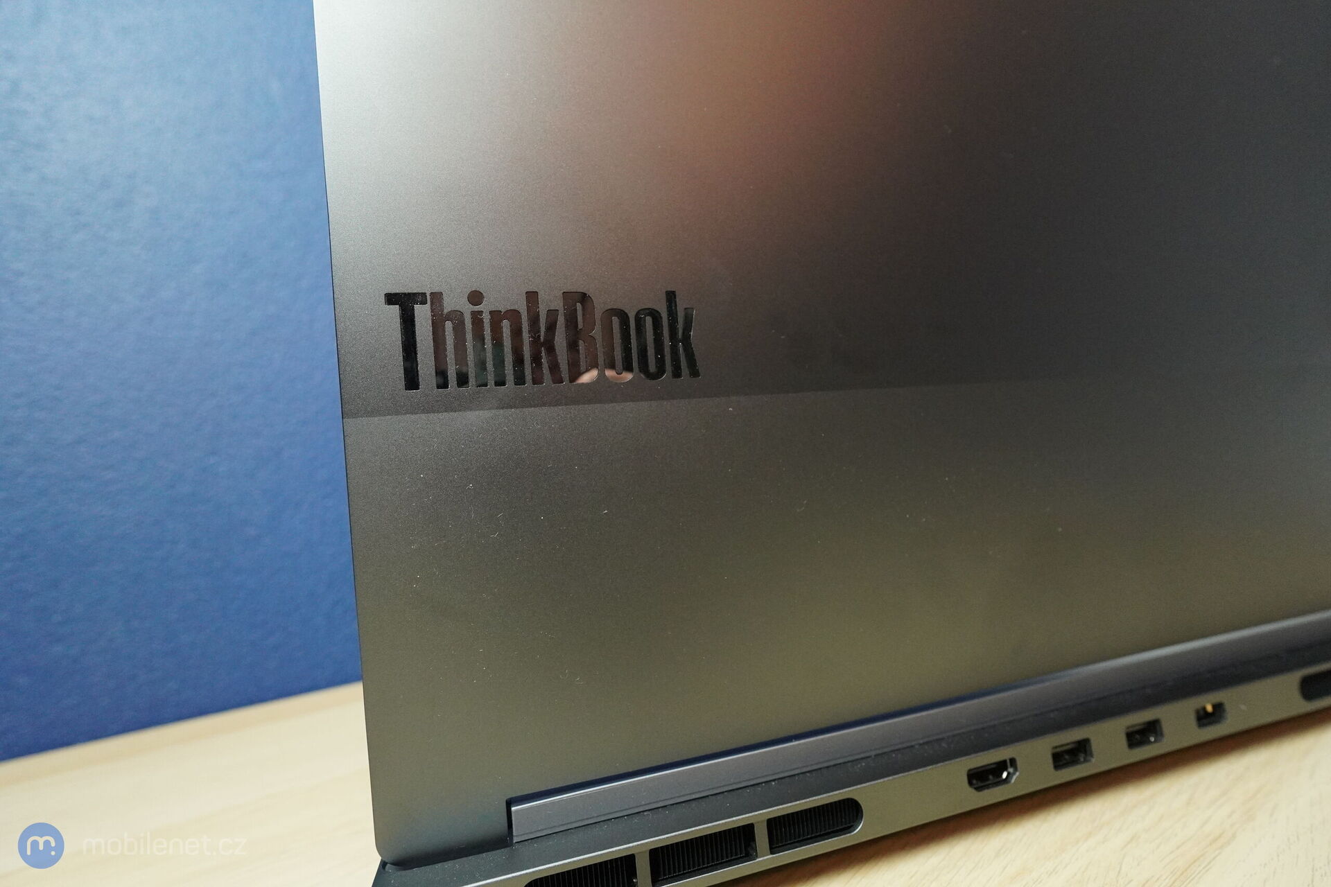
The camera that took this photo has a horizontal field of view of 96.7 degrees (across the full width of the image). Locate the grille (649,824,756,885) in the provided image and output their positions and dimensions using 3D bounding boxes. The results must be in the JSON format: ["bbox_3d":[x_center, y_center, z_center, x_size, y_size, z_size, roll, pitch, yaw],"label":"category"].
[{"bbox_3d":[0.008,0.089,0.129,0.024,0.008,0.004,-4,-6,-16],"label":"grille"}]

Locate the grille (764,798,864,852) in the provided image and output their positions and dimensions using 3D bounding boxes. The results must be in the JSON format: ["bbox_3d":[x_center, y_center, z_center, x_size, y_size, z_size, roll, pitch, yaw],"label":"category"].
[{"bbox_3d":[0.034,0.087,0.136,0.024,0.008,0.004,-4,-6,-16],"label":"grille"}]

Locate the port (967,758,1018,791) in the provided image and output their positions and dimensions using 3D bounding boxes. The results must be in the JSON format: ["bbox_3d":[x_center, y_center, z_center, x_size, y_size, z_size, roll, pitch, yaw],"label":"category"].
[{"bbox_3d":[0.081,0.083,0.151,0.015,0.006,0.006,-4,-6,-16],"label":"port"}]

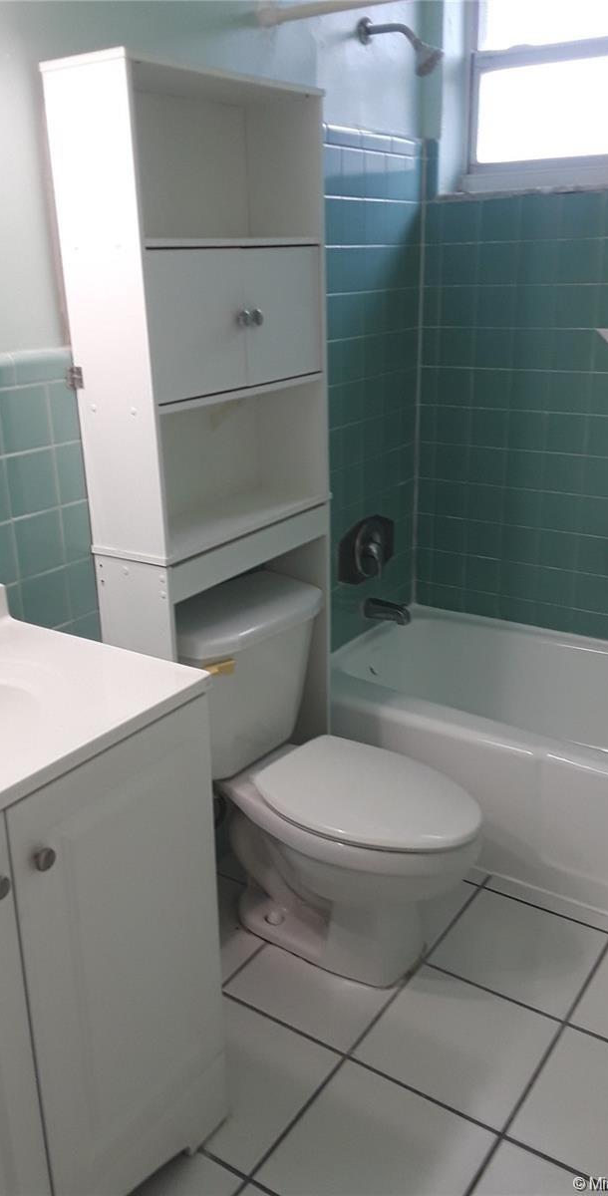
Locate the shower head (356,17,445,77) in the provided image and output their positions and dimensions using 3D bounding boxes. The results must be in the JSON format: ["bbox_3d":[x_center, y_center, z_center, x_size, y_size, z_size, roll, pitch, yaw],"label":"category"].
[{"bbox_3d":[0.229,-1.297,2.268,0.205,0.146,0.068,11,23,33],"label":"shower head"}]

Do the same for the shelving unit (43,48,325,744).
[{"bbox_3d":[-0.173,-0.117,2.025,0.192,1.733,0.545,11,23,33],"label":"shelving unit"}]

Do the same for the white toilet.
[{"bbox_3d":[0.070,0.403,2.048,0.702,0.722,0.415,11,23,33],"label":"white toilet"}]

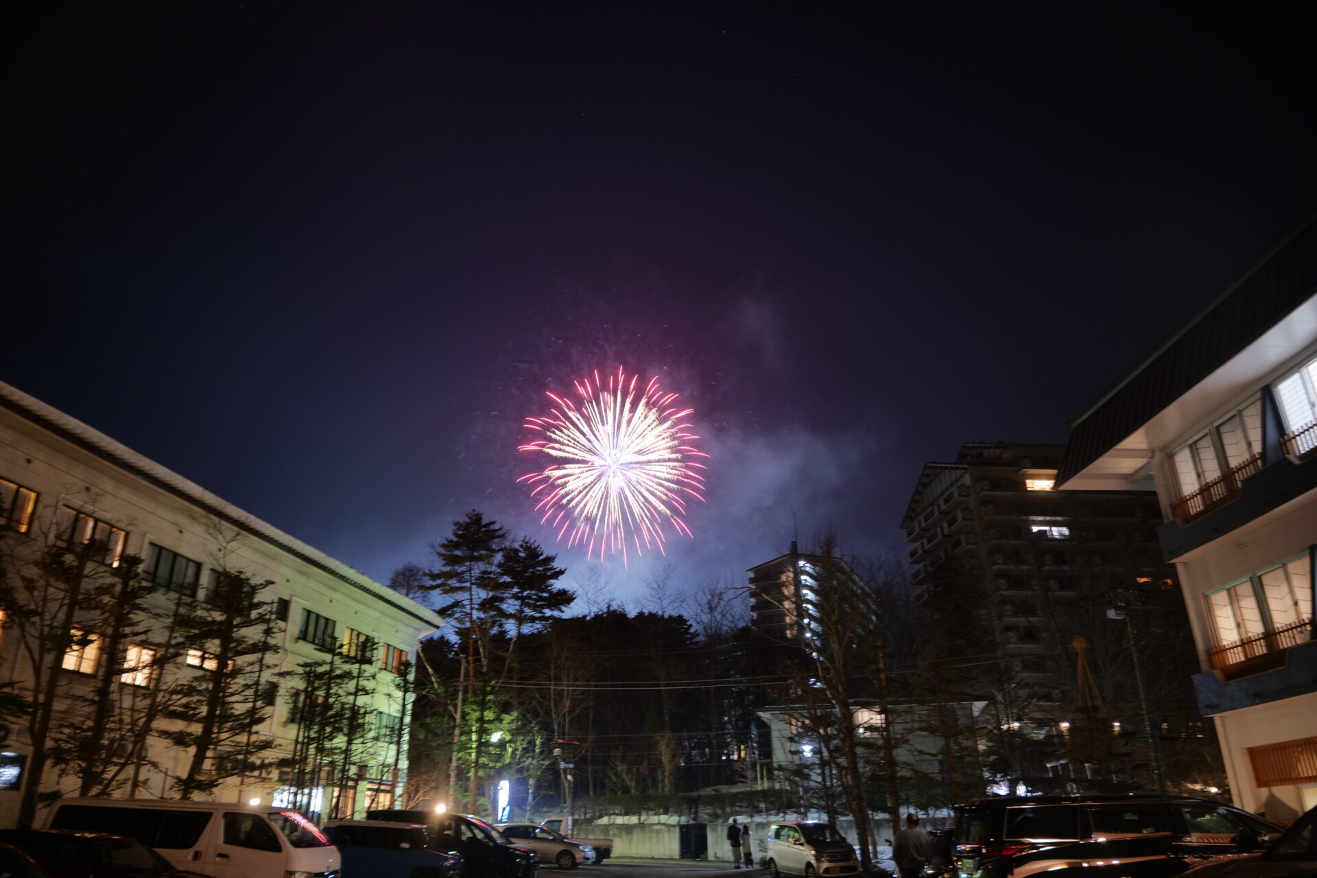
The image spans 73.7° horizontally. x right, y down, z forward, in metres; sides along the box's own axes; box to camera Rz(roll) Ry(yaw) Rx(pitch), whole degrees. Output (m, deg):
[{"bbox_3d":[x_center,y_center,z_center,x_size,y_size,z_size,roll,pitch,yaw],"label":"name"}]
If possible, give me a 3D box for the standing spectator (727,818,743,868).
[{"bbox_3d":[2.929,15.504,33.642,0.520,1.740,0.340,0,-23,0],"label":"standing spectator"}]

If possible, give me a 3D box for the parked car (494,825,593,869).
[{"bbox_3d":[-4.593,16.340,35.223,4.300,1.560,1.740,-5,-24,11],"label":"parked car"}]

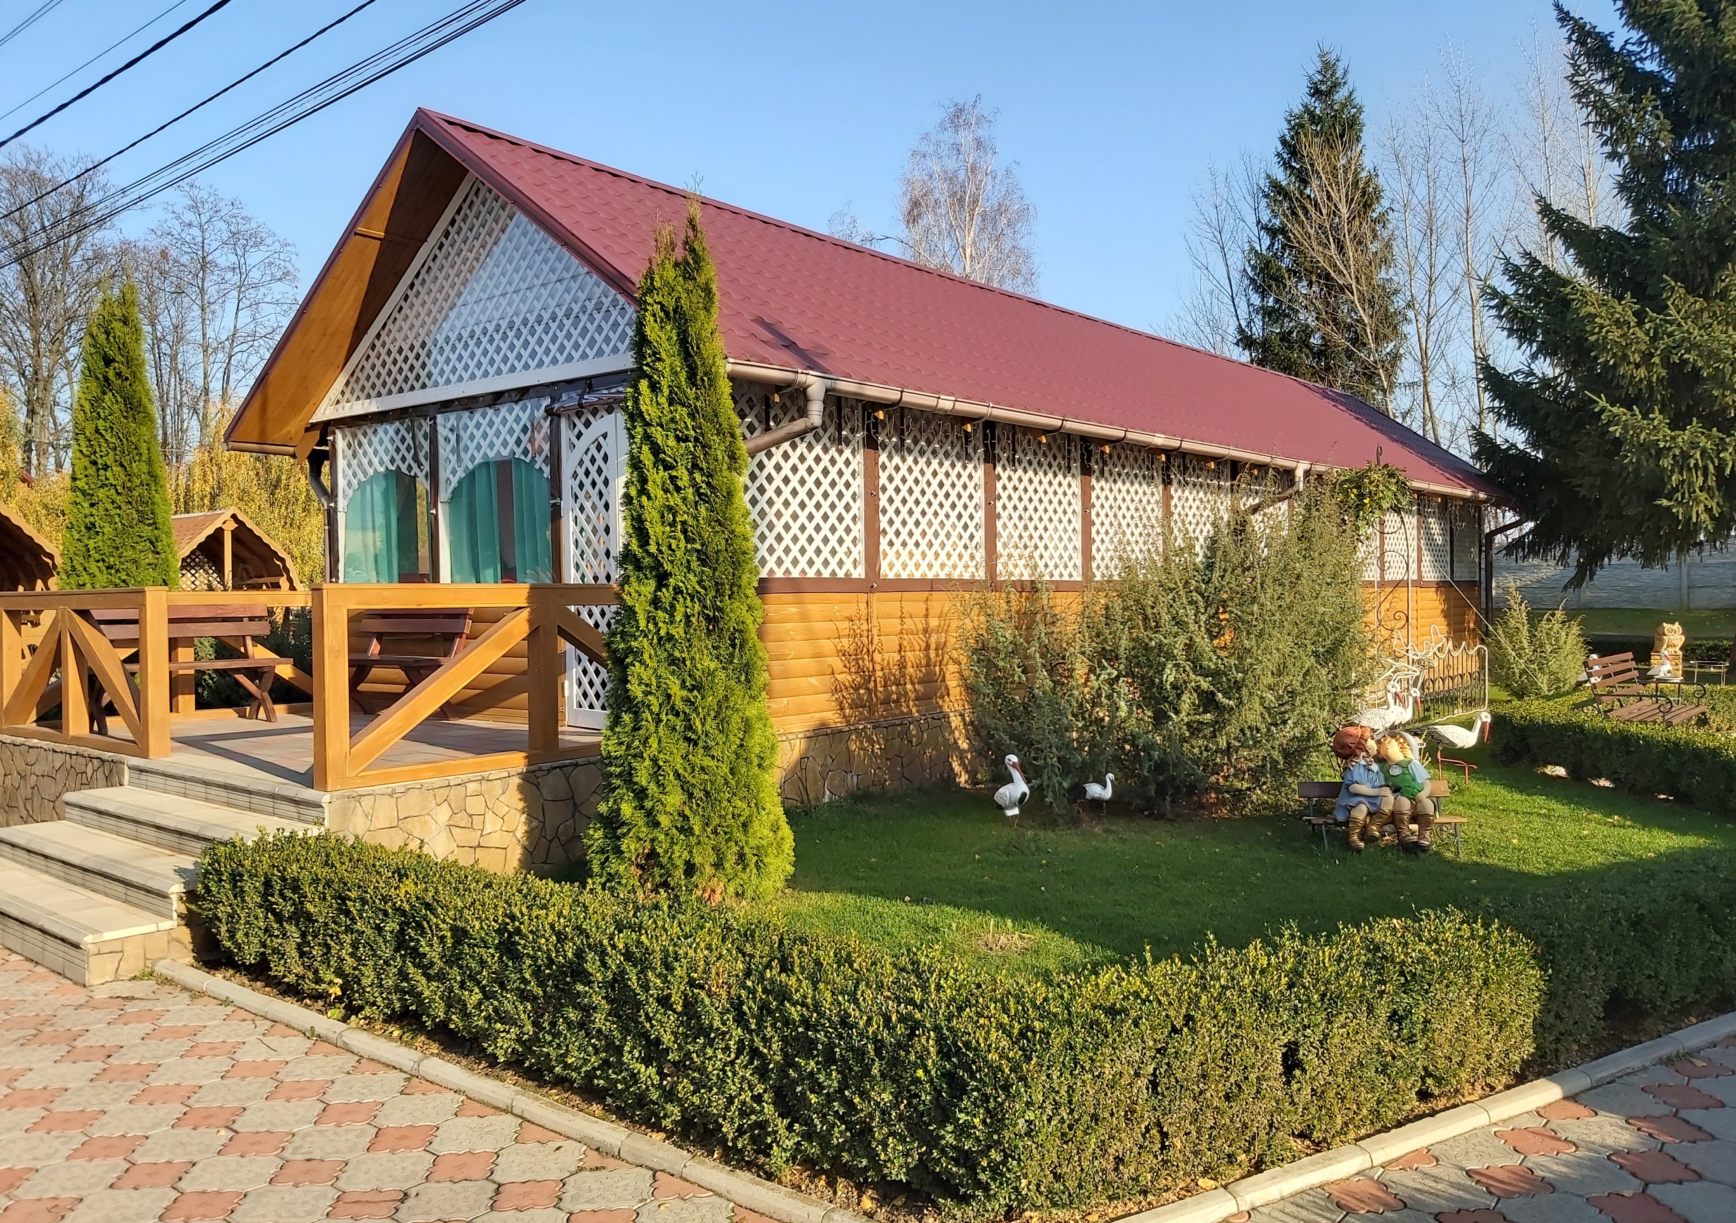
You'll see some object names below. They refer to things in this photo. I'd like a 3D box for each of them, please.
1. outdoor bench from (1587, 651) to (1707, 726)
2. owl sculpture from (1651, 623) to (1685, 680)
[{"bbox_3d":[6.879,0.820,11.456,0.660,0.870,1.900,1,1,39],"label":"outdoor bench"},{"bbox_3d":[12.754,0.625,20.800,0.460,0.920,0.460,0,1,0],"label":"owl sculpture"}]

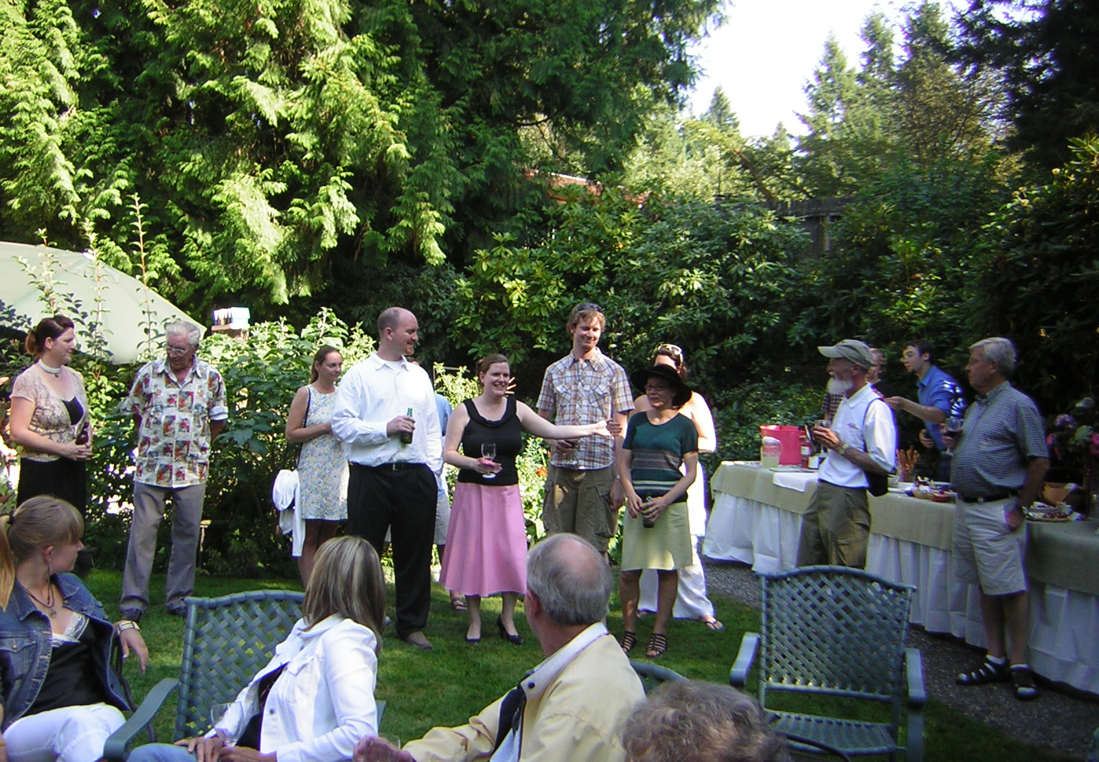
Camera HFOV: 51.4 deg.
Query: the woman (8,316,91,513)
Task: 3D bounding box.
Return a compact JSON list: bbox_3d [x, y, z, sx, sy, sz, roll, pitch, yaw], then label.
[{"bbox_3d":[-2.570,0.520,5.850,0.400,1.700,0.480,2,1,24],"label":"woman"}]

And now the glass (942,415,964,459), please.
[{"bbox_3d":[2.045,0.288,5.790,0.090,0.210,0.090,5,1,0],"label":"glass"}]

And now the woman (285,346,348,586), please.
[{"bbox_3d":[-1.457,0.587,7.250,0.460,1.610,0.360,1,1,-33],"label":"woman"}]

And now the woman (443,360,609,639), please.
[{"bbox_3d":[-0.147,0.637,6.620,0.950,1.650,0.500,1,3,-14],"label":"woman"}]

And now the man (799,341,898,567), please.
[{"bbox_3d":[1.684,0.644,6.450,0.500,1.750,0.530,0,3,-31],"label":"man"}]

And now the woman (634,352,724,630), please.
[{"bbox_3d":[0.787,0.616,7.100,0.560,1.700,0.420,2,3,12],"label":"woman"}]

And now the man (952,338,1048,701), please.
[{"bbox_3d":[2.237,0.663,5.720,0.480,1.750,0.560,1,1,-24],"label":"man"}]

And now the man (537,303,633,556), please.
[{"bbox_3d":[0.211,0.522,6.600,0.570,1.900,0.400,2,3,10],"label":"man"}]

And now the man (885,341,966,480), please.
[{"bbox_3d":[2.550,0.600,7.650,0.620,1.750,0.520,1,1,-22],"label":"man"}]

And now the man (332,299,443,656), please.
[{"bbox_3d":[-0.904,0.520,6.420,0.620,1.860,0.450,1,3,-22],"label":"man"}]

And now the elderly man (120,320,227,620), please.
[{"bbox_3d":[-2.263,0.519,6.870,0.620,1.750,0.430,1,3,-19],"label":"elderly man"}]

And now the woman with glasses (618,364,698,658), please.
[{"bbox_3d":[0.594,0.690,6.220,0.450,1.560,0.360,2,1,20],"label":"woman with glasses"}]

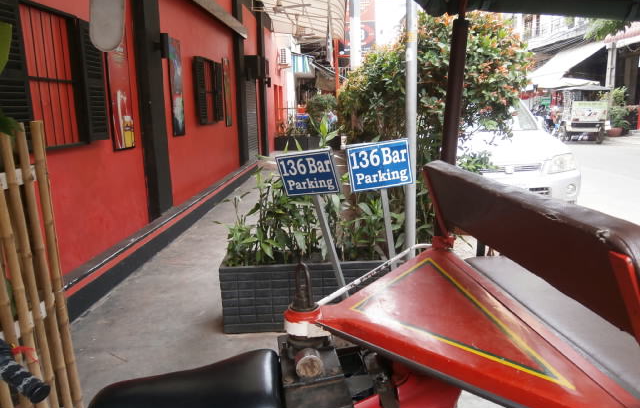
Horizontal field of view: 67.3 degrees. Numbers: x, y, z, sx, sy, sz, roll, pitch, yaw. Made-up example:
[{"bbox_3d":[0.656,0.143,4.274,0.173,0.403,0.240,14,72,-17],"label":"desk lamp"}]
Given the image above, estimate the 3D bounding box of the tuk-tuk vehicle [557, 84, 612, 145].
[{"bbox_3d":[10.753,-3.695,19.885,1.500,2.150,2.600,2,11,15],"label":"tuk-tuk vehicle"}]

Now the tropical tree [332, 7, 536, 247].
[{"bbox_3d":[1.066,-0.660,4.614,1.800,2.350,1.600,-1,11,0],"label":"tropical tree"}]

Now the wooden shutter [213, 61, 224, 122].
[{"bbox_3d":[-1.746,-1.925,8.305,0.050,1.000,0.460,-1,11,3],"label":"wooden shutter"}]

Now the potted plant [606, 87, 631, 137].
[{"bbox_3d":[13.074,-4.045,21.090,1.000,2.120,1.000,-1,11,0],"label":"potted plant"}]

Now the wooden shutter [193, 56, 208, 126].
[{"bbox_3d":[-1.764,-1.690,7.217,0.060,1.000,0.440,-1,11,3],"label":"wooden shutter"}]

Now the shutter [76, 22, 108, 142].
[{"bbox_3d":[-1.932,-1.044,4.126,0.050,0.990,0.430,-1,11,3],"label":"shutter"}]

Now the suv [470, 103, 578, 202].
[{"bbox_3d":[2.268,-0.847,7.549,1.780,1.680,4.500,0,11,5],"label":"suv"}]

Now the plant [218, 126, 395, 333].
[{"bbox_3d":[-0.038,0.144,3.271,1.260,1.330,0.520,-1,11,-1],"label":"plant"}]

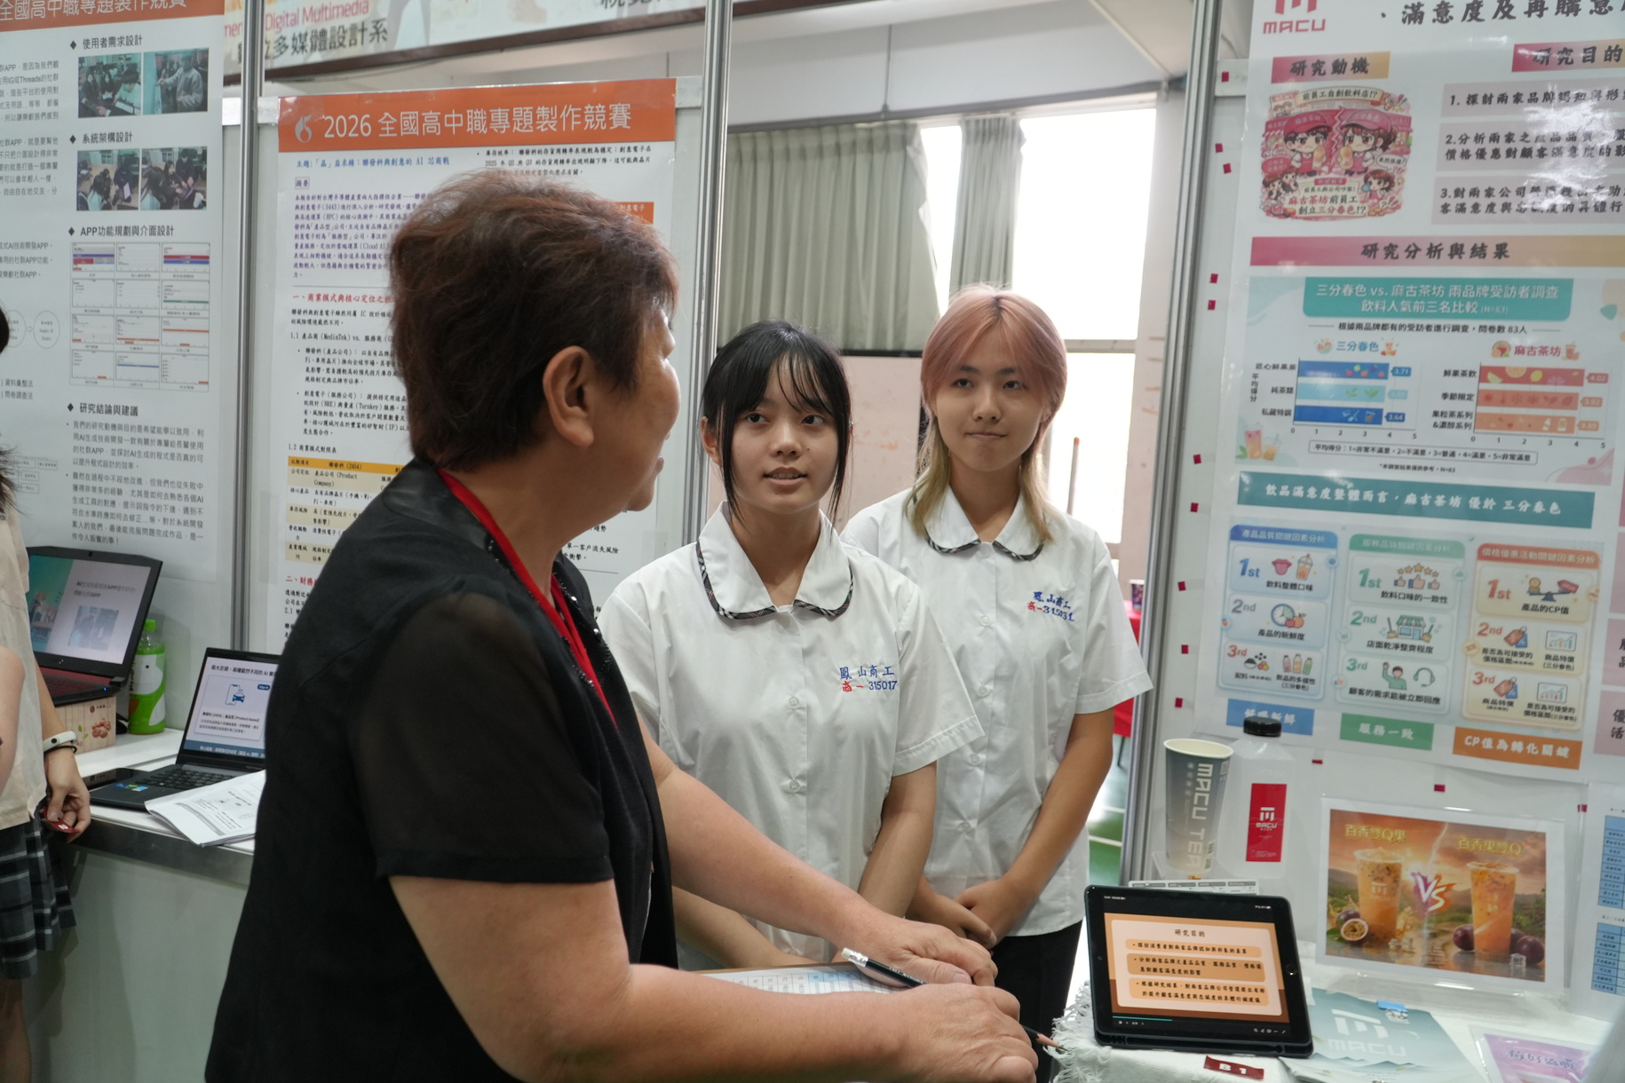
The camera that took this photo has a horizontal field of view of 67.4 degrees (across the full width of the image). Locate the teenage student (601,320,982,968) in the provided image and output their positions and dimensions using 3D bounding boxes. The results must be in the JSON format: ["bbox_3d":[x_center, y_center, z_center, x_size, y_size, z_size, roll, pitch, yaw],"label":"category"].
[{"bbox_3d":[-0.047,0.537,1.414,0.450,1.571,0.320,2,5,-11],"label":"teenage student"}]

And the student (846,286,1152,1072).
[{"bbox_3d":[0.212,0.492,1.623,0.450,1.648,0.310,3,5,-2],"label":"student"}]

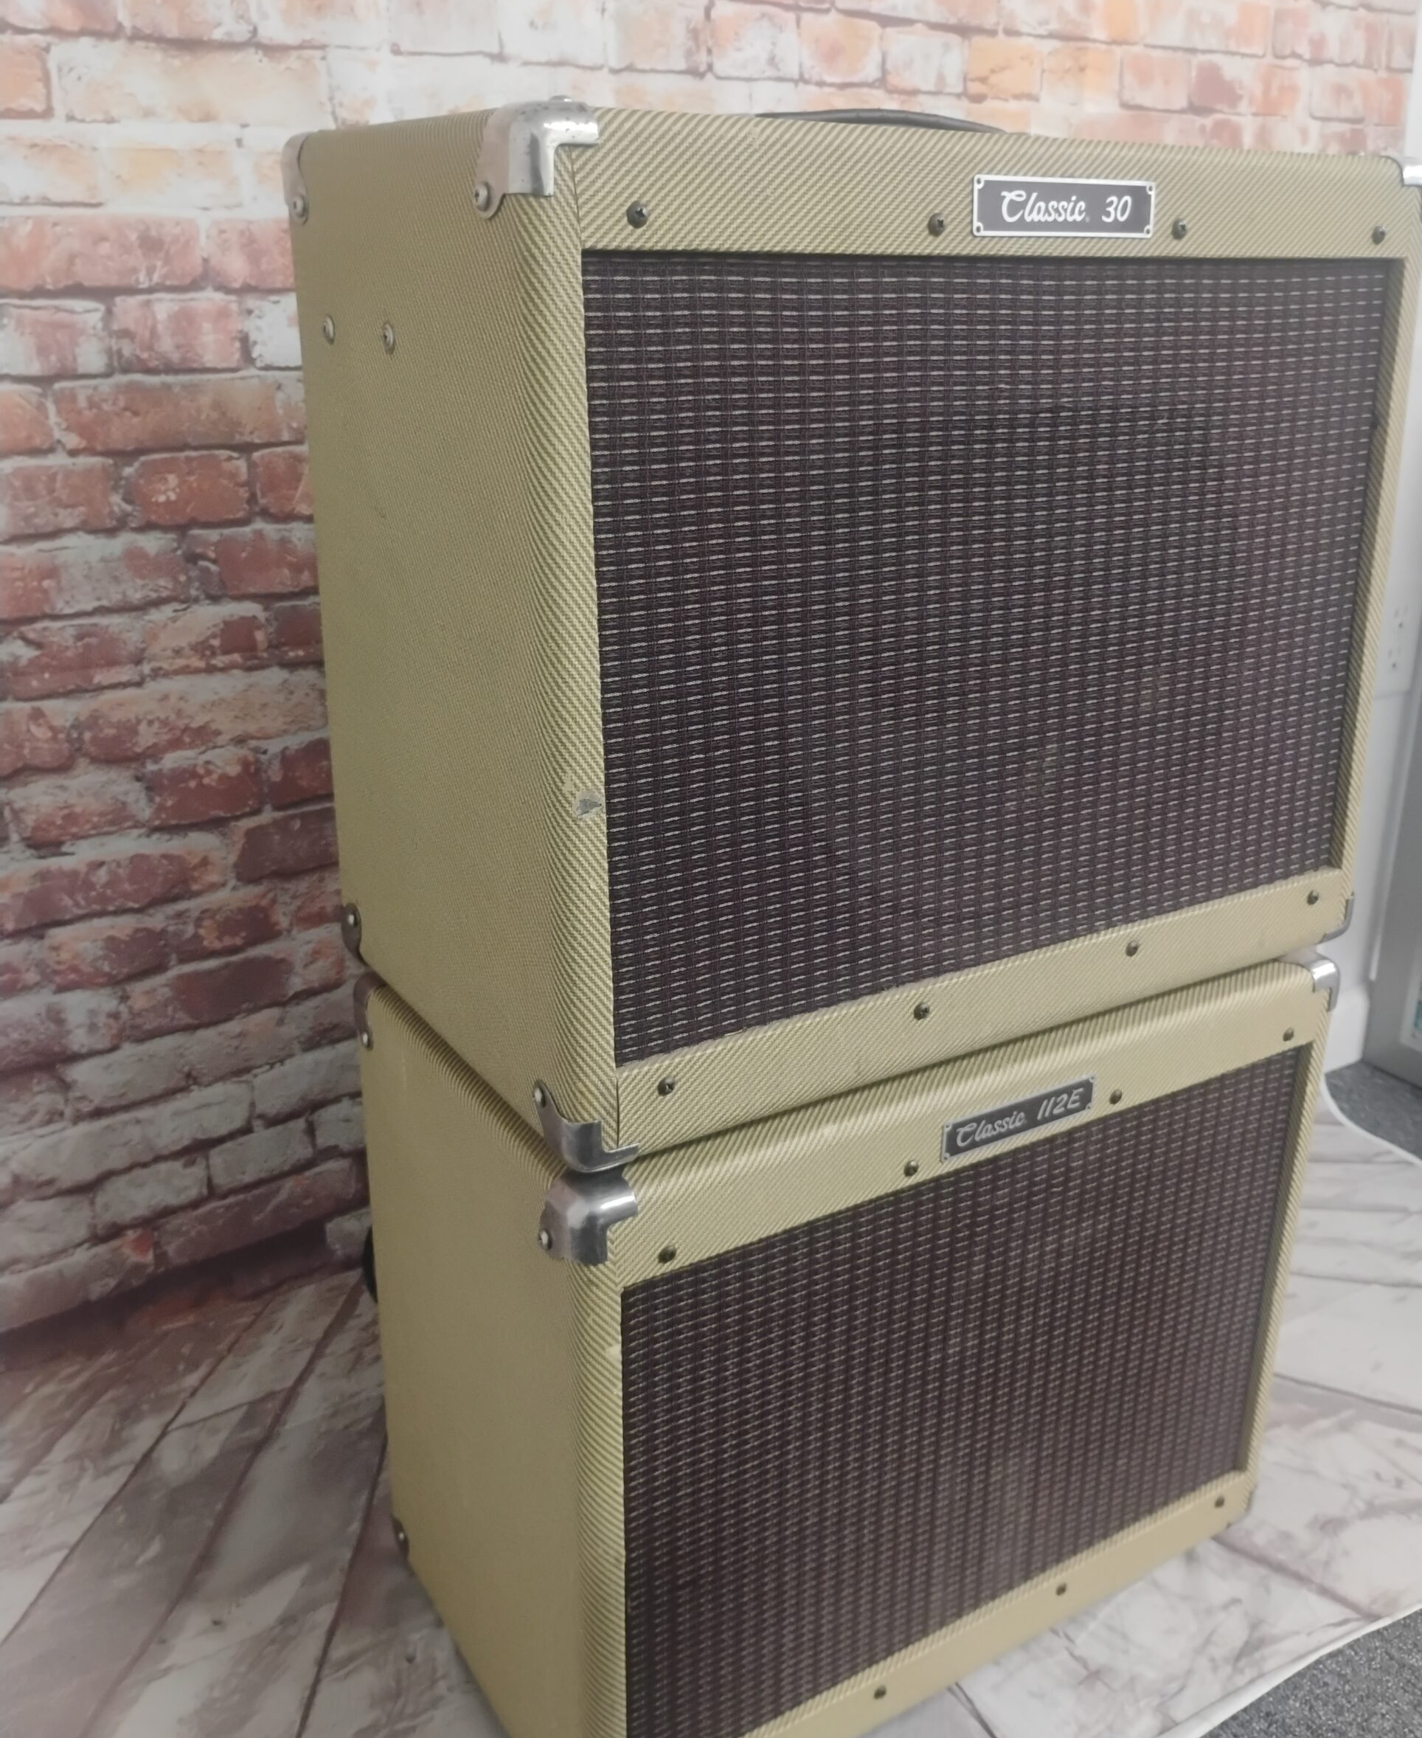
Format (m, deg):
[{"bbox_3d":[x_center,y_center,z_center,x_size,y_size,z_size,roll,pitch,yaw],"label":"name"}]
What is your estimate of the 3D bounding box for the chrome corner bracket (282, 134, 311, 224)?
[{"bbox_3d":[-0.181,-0.333,0.738,0.039,0.039,0.045,-12,23,-29],"label":"chrome corner bracket"}]

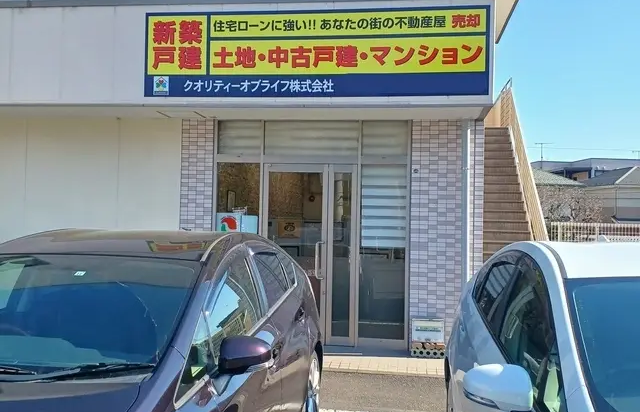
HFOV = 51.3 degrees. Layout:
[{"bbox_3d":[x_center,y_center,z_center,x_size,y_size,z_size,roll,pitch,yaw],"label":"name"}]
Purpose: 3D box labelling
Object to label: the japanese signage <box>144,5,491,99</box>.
[{"bbox_3d":[-0.089,-1.608,6.981,3.648,0.914,0.100,1,-1,8],"label":"japanese signage"}]

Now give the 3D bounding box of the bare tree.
[{"bbox_3d":[10.787,0.713,28.791,3.200,3.400,3.000,1,-1,8],"label":"bare tree"}]

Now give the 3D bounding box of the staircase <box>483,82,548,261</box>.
[{"bbox_3d":[3.443,-0.511,13.502,1.580,5.050,5.200,1,-2,7],"label":"staircase"}]

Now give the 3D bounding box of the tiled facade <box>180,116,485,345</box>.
[{"bbox_3d":[0.091,0.319,7.906,3.584,2.676,0.300,1,-1,8],"label":"tiled facade"}]

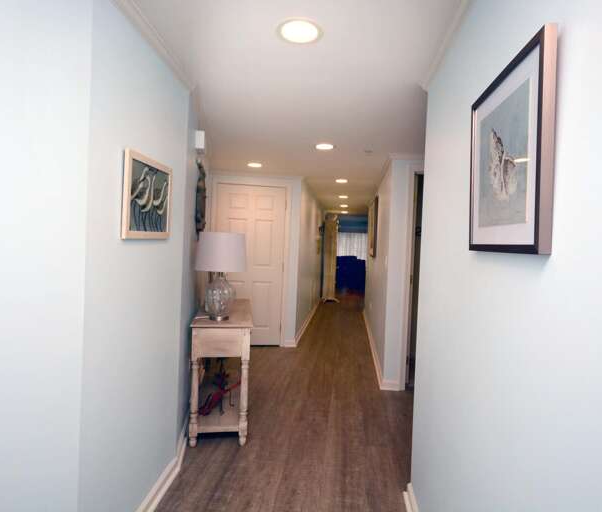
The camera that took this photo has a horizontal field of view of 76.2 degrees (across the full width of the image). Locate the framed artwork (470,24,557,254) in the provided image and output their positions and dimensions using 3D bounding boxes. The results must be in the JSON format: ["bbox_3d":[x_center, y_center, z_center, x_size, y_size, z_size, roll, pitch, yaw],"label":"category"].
[{"bbox_3d":[0.508,-0.232,0.963,0.025,0.445,0.436,1,2,7],"label":"framed artwork"}]

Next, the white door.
[{"bbox_3d":[-0.657,0.136,4.856,0.821,2.030,0.040,2,2,-10],"label":"white door"}]

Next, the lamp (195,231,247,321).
[{"bbox_3d":[-0.556,0.140,2.686,0.360,0.603,0.360,2,2,-9],"label":"lamp"}]

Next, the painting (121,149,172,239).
[{"bbox_3d":[-0.690,-0.259,1.759,0.022,0.358,0.455,3,2,3],"label":"painting"}]

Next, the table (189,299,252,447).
[{"bbox_3d":[-0.615,0.830,3.052,0.396,0.808,1.117,2,2,-9],"label":"table"}]

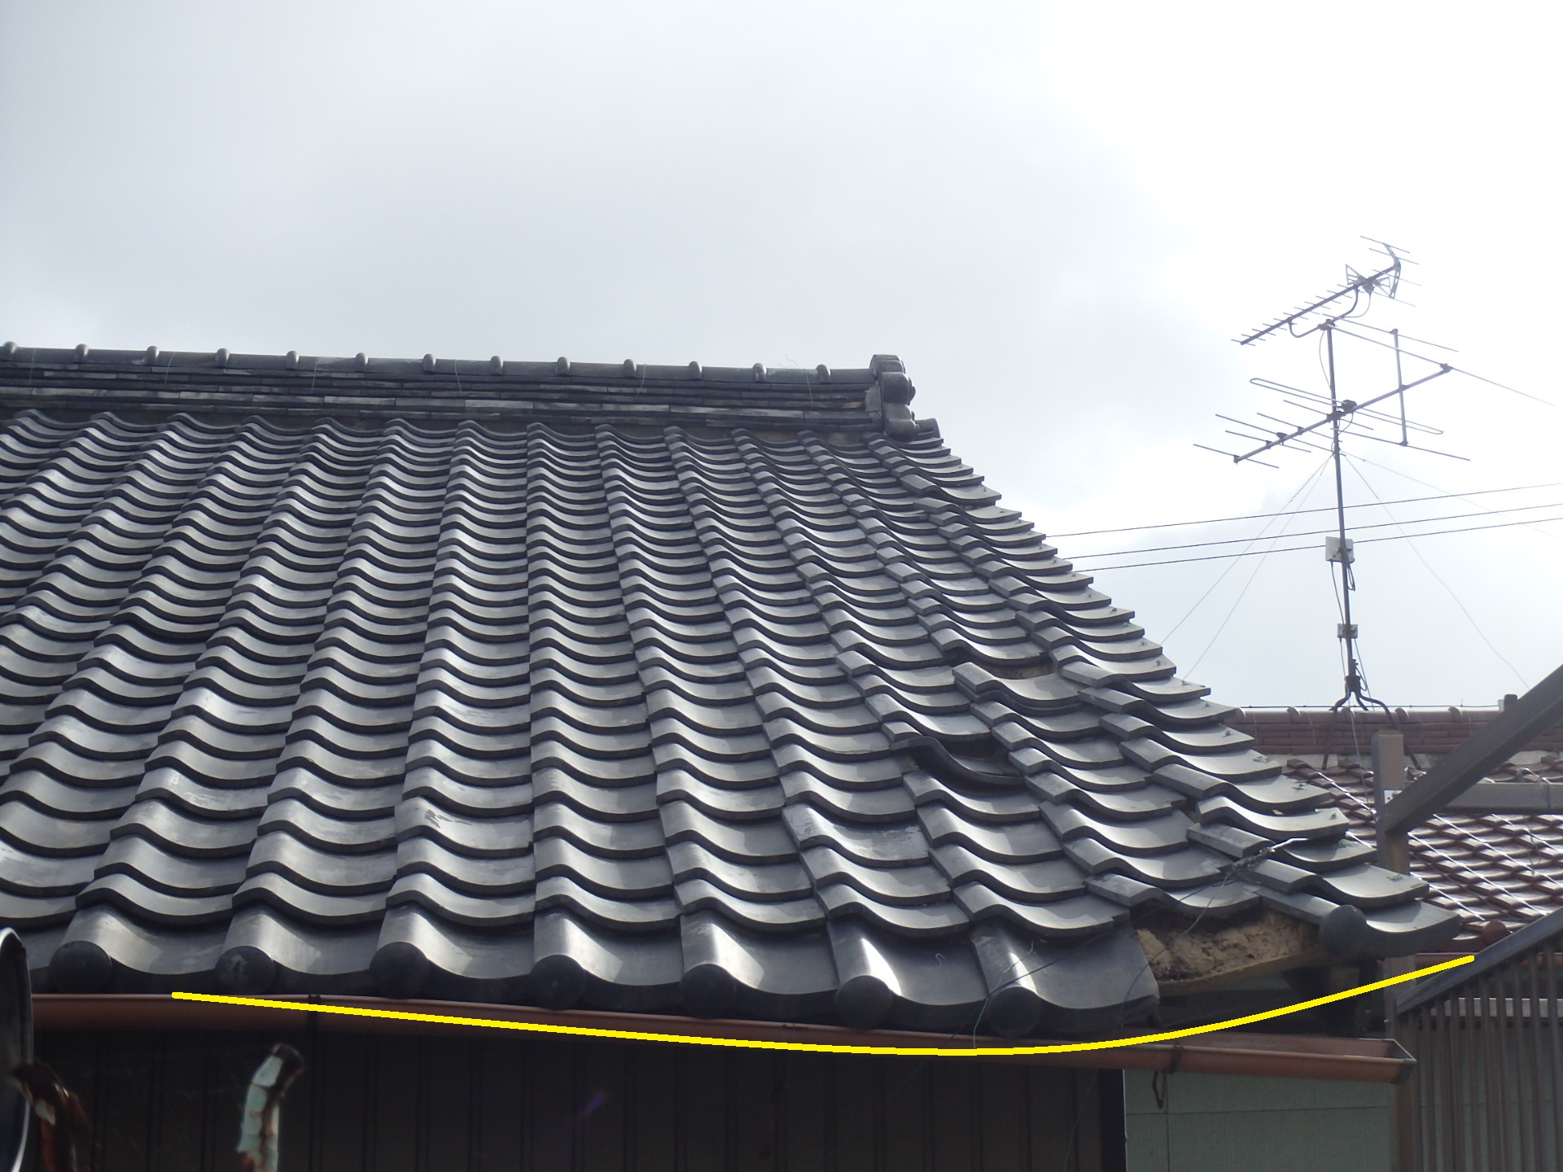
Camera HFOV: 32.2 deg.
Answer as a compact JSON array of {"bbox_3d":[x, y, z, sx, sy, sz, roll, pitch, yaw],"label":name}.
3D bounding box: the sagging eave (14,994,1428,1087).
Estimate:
[{"bbox_3d":[-0.103,0.780,4.641,2.437,0.072,0.105,4,-14,-8],"label":"sagging eave"}]

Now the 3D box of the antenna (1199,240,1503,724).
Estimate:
[{"bbox_3d":[2.728,-0.485,13.200,1.500,2.250,1.600,6,-15,-28],"label":"antenna"}]

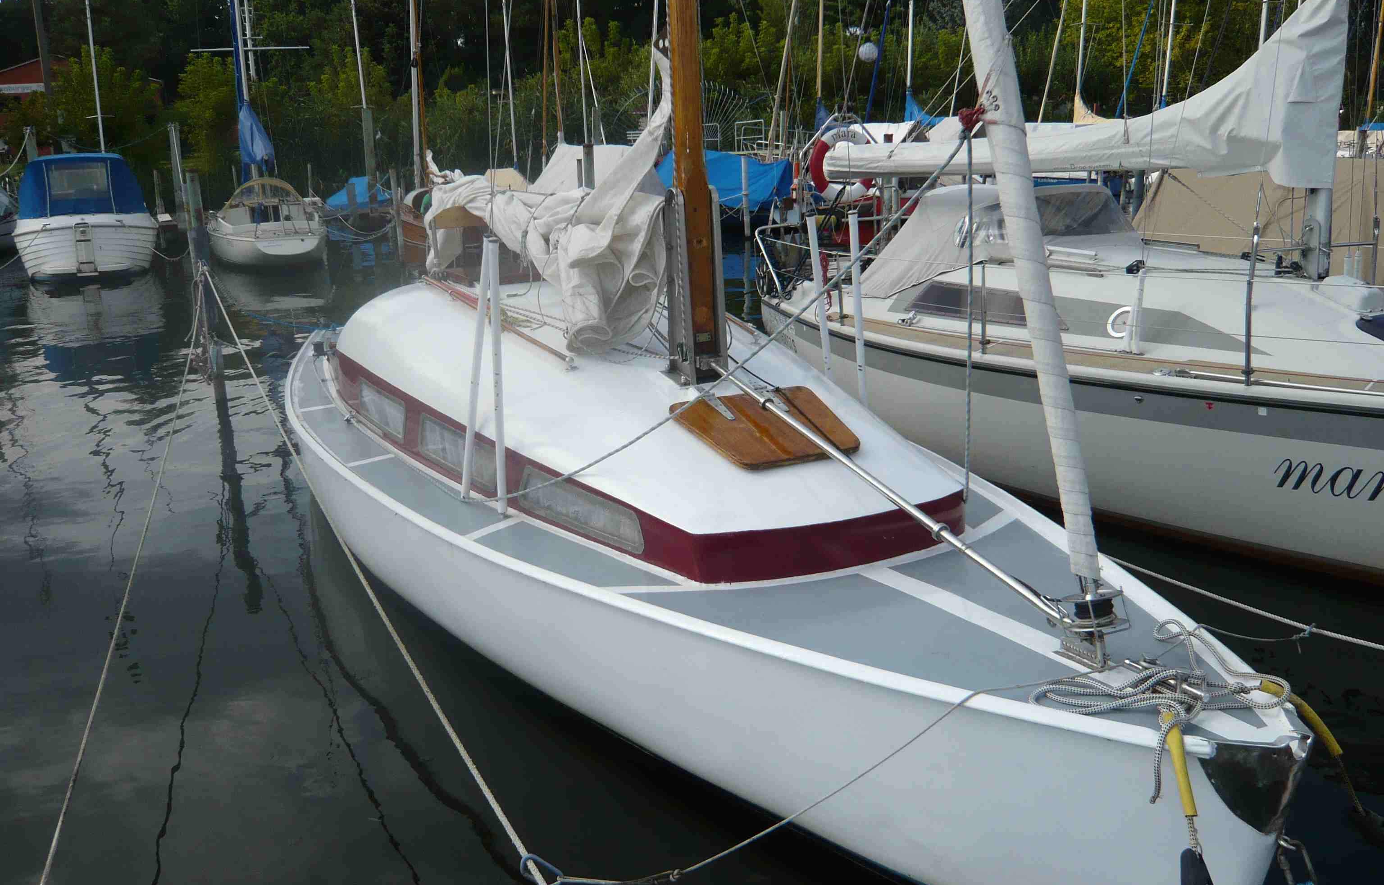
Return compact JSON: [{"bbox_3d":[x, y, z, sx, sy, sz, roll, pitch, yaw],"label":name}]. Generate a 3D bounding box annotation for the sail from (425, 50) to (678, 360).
[{"bbox_3d":[-0.870,-1.257,5.859,0.520,1.280,2.650,-11,18,-32],"label":"sail"}]

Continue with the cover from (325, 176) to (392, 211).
[{"bbox_3d":[-9.147,-6.842,30.800,1.750,0.950,3.000,-6,16,-17],"label":"cover"}]

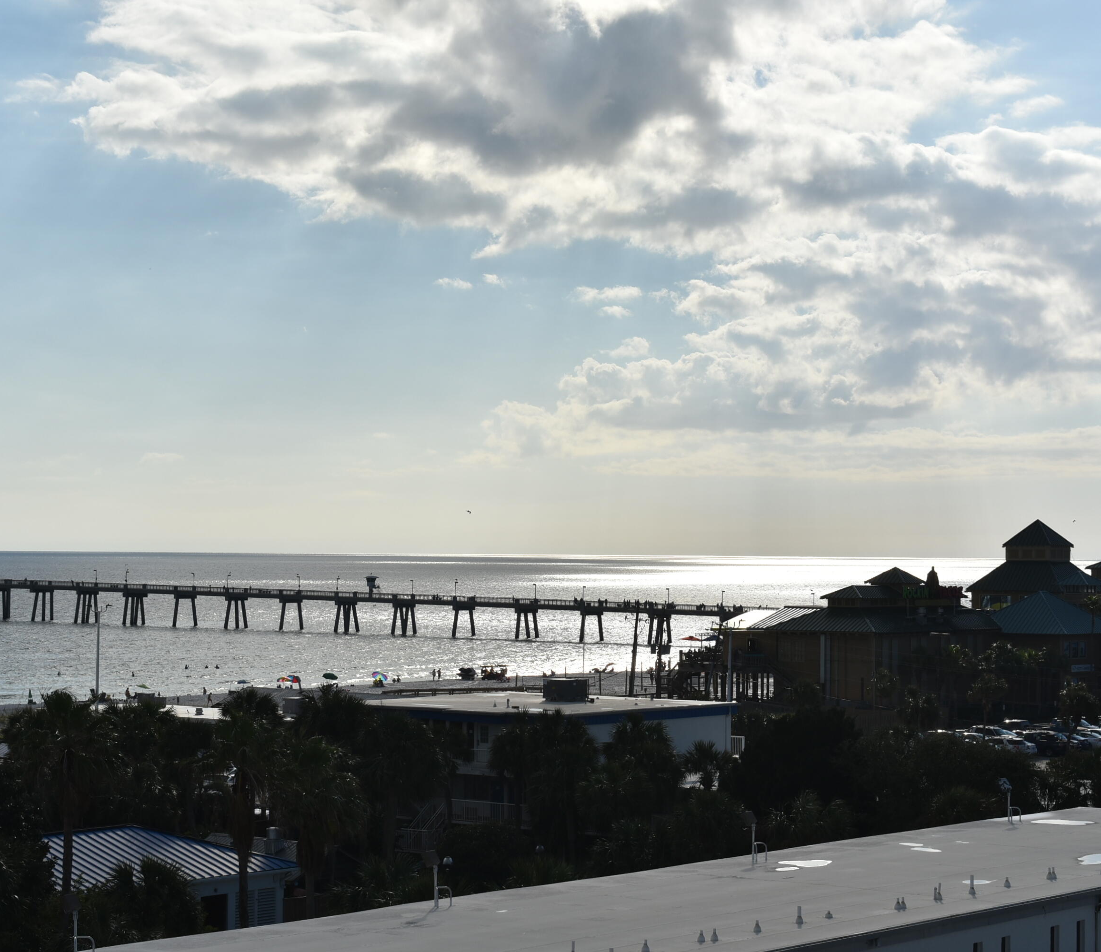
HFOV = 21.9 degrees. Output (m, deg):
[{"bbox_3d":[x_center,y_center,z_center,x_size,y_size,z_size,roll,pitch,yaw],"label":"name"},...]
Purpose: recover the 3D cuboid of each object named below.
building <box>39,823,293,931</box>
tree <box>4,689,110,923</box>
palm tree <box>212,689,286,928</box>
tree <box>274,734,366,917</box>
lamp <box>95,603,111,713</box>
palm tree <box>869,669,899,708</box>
[{"bbox_3d":[-18.570,16.250,111.400,9.500,4.750,15.300,-1,-2,36],"label":"building"},{"bbox_3d":[-19.342,13.943,112.000,4.100,11.141,4.100,0,-1,0],"label":"tree"},{"bbox_3d":[-11.824,14.018,112.000,3.300,11.116,3.300,0,-1,0],"label":"palm tree"},{"bbox_3d":[-8.990,14.490,111.000,3.600,8.950,3.600,0,-1,0],"label":"tree"},{"bbox_3d":[-25.304,13.628,159.835,1.300,12.960,0.500,1,-1,-9],"label":"lamp"},{"bbox_3d":[29.160,19.820,249.000,2.800,6.000,2.800,0,-1,0],"label":"palm tree"}]

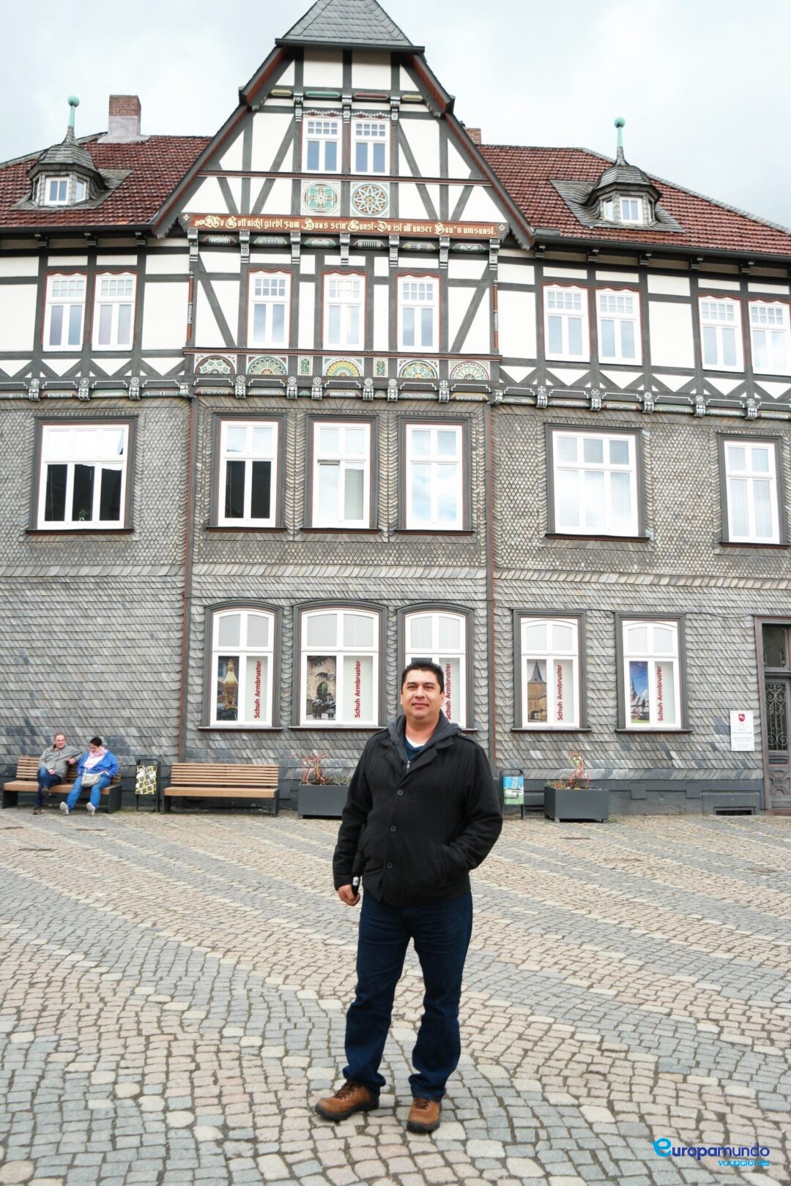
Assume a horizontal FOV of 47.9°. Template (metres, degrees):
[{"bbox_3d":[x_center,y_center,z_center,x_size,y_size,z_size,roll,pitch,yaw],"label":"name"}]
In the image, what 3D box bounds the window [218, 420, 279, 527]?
[{"bbox_3d":[-2.353,-1.923,14.246,0.912,1.738,0.150,1,-7,-3],"label":"window"}]

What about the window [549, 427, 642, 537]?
[{"bbox_3d":[3.407,-1.890,15.196,1.550,1.903,0.150,1,-7,-7],"label":"window"}]

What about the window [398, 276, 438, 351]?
[{"bbox_3d":[0.360,-4.529,14.421,0.650,1.220,0.150,1,-7,-3],"label":"window"}]

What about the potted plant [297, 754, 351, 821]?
[{"bbox_3d":[-0.970,2.805,12.945,0.870,0.869,0.600,1,-7,-3],"label":"potted plant"}]

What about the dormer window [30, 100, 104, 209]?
[{"bbox_3d":[-6.309,-8.331,17.060,1.400,2.606,1.300,0,-8,2],"label":"dormer window"}]

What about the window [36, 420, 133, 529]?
[{"bbox_3d":[-5.429,-2.051,15.469,1.697,1.968,0.180,0,-8,2],"label":"window"}]

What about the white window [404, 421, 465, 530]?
[{"bbox_3d":[0.629,-1.902,14.429,0.973,1.760,0.150,1,-7,-3],"label":"white window"}]

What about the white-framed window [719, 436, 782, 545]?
[{"bbox_3d":[6.522,-1.884,16.320,1.168,2.058,0.180,1,-8,-8],"label":"white-framed window"}]

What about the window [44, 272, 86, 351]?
[{"bbox_3d":[-5.587,-4.733,15.049,0.628,1.323,0.150,0,-7,2],"label":"window"}]

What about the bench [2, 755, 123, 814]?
[{"bbox_3d":[-5.281,3.058,14.221,1.800,0.790,0.560,0,-8,3],"label":"bench"}]

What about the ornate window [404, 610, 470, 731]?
[{"bbox_3d":[0.650,1.213,14.368,0.958,1.908,0.150,0,-7,-1],"label":"ornate window"}]

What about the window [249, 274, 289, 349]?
[{"bbox_3d":[-2.203,-4.929,15.512,0.731,1.394,0.180,1,-8,-3],"label":"window"}]

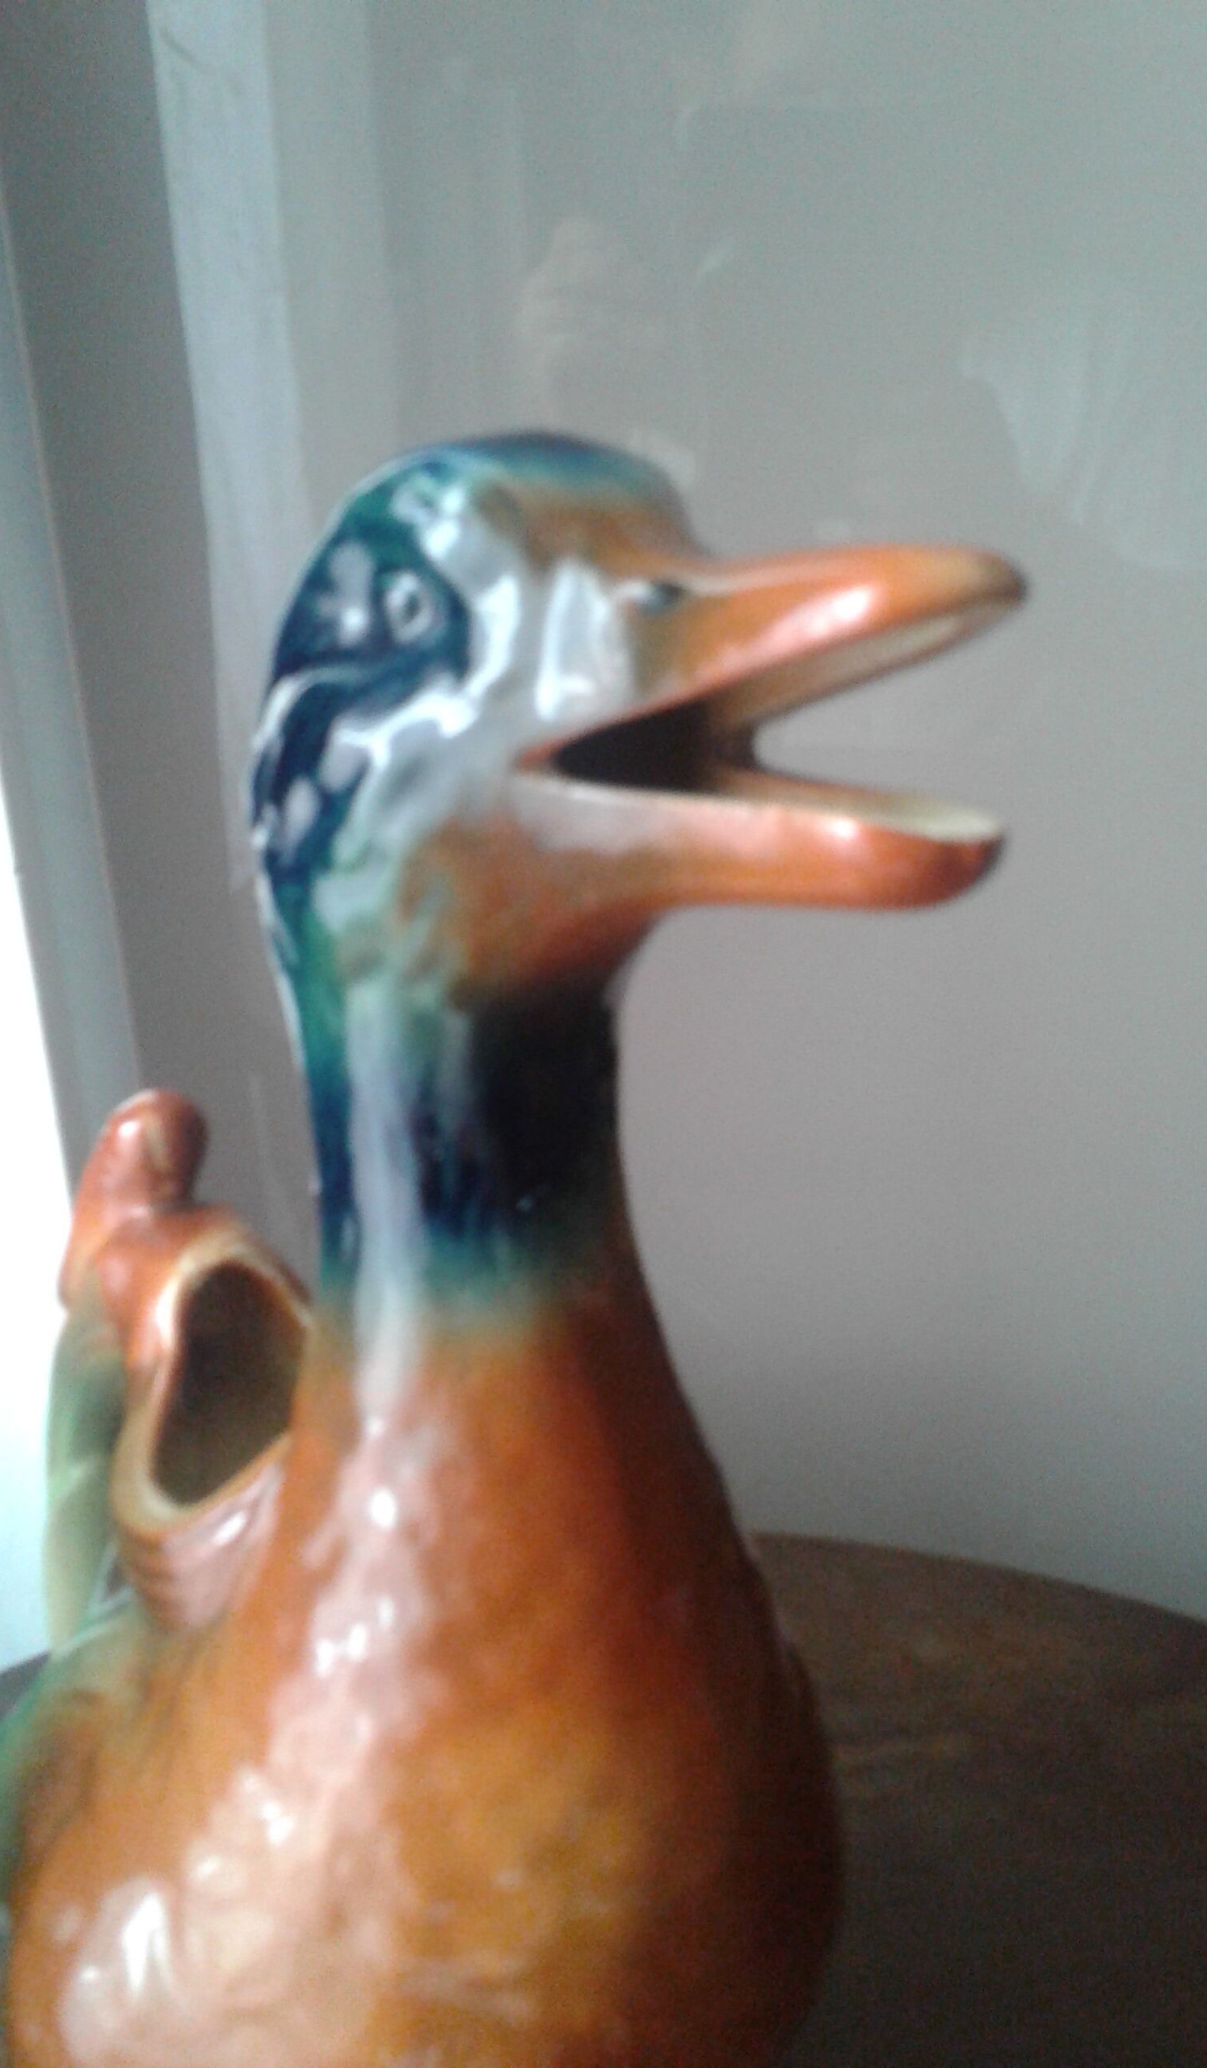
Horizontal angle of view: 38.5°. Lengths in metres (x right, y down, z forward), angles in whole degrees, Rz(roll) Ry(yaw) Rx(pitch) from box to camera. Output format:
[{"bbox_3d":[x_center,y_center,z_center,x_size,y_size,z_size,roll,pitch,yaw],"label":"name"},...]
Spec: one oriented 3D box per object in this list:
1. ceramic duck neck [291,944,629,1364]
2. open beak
[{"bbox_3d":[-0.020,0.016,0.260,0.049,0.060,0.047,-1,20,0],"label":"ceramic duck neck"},{"bbox_3d":[0.025,-0.037,0.206,0.053,0.044,0.044,5,20,35],"label":"open beak"}]

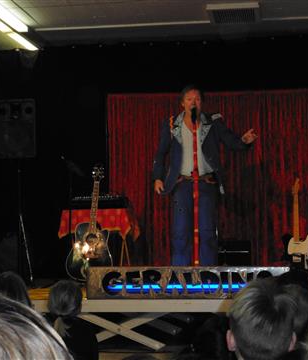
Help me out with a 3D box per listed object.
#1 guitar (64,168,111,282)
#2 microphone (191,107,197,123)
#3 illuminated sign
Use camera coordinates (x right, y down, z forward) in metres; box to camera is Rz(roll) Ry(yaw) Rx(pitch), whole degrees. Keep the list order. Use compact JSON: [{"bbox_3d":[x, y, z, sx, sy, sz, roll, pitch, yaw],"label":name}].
[{"bbox_3d":[-0.545,0.369,7.850,0.405,1.030,0.120,5,-12,-3],"label":"guitar"},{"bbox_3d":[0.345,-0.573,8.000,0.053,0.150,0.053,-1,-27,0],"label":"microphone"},{"bbox_3d":[0.264,0.786,7.000,1.530,0.245,0.140,-1,-3,6],"label":"illuminated sign"}]

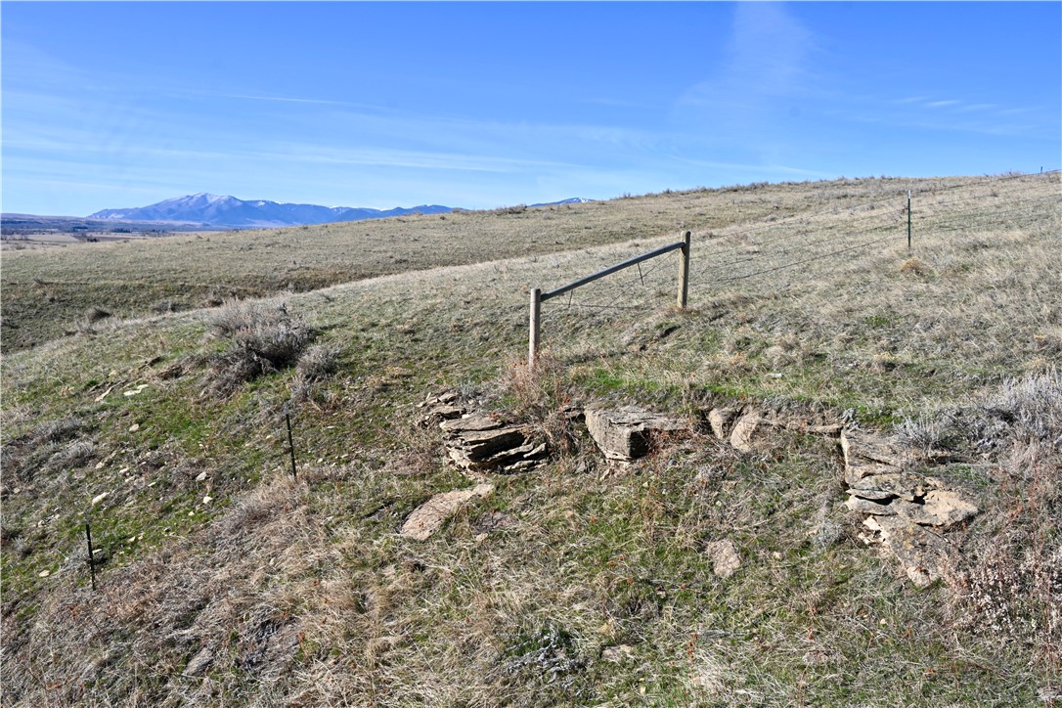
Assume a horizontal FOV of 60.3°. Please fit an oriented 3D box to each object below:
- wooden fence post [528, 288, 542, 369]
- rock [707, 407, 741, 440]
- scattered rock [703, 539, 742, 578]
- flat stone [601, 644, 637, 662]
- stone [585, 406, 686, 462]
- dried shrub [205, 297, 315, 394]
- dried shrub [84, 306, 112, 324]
[{"bbox_3d":[0.067,-0.382,14.000,0.150,1.250,0.150,3,9,-1],"label":"wooden fence post"},{"bbox_3d":[2.408,0.872,11.400,0.420,0.360,0.380,3,9,17],"label":"rock"},{"bbox_3d":[1.994,2.132,9.314,0.260,0.120,0.522,-21,25,2],"label":"scattered rock"},{"bbox_3d":[0.837,2.862,8.604,0.343,0.100,0.192,-16,25,12],"label":"flat stone"},{"bbox_3d":[1.345,1.020,11.700,1.150,0.520,0.850,3,9,19],"label":"stone"},{"bbox_3d":[-5.115,-0.139,17.300,1.900,1.400,1.700,0,9,0],"label":"dried shrub"},{"bbox_3d":[-15.616,-1.429,33.000,0.920,0.550,0.800,0,9,0],"label":"dried shrub"}]

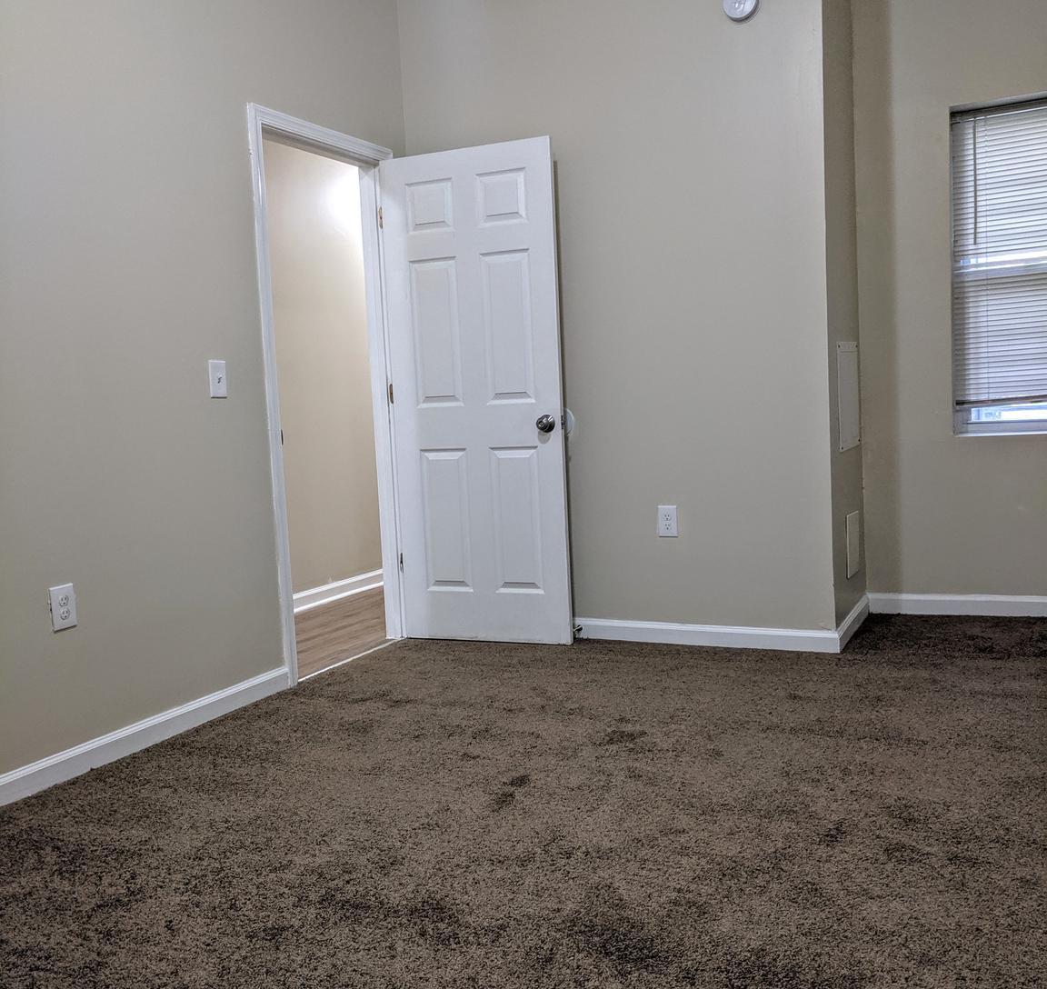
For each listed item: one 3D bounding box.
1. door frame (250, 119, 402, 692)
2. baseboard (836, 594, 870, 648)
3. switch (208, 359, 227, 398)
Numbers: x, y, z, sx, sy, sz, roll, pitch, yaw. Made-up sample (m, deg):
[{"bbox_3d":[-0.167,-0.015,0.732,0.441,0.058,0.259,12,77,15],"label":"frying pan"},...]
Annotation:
[{"bbox_3d":[-0.758,-0.368,4.182,0.136,2.098,0.890,0,5,27],"label":"door frame"},{"bbox_3d":[1.366,0.525,4.335,0.013,0.092,0.750,0,5,27],"label":"baseboard"},{"bbox_3d":[-1.027,-0.389,3.541,0.015,0.121,0.075,0,5,27],"label":"switch"}]

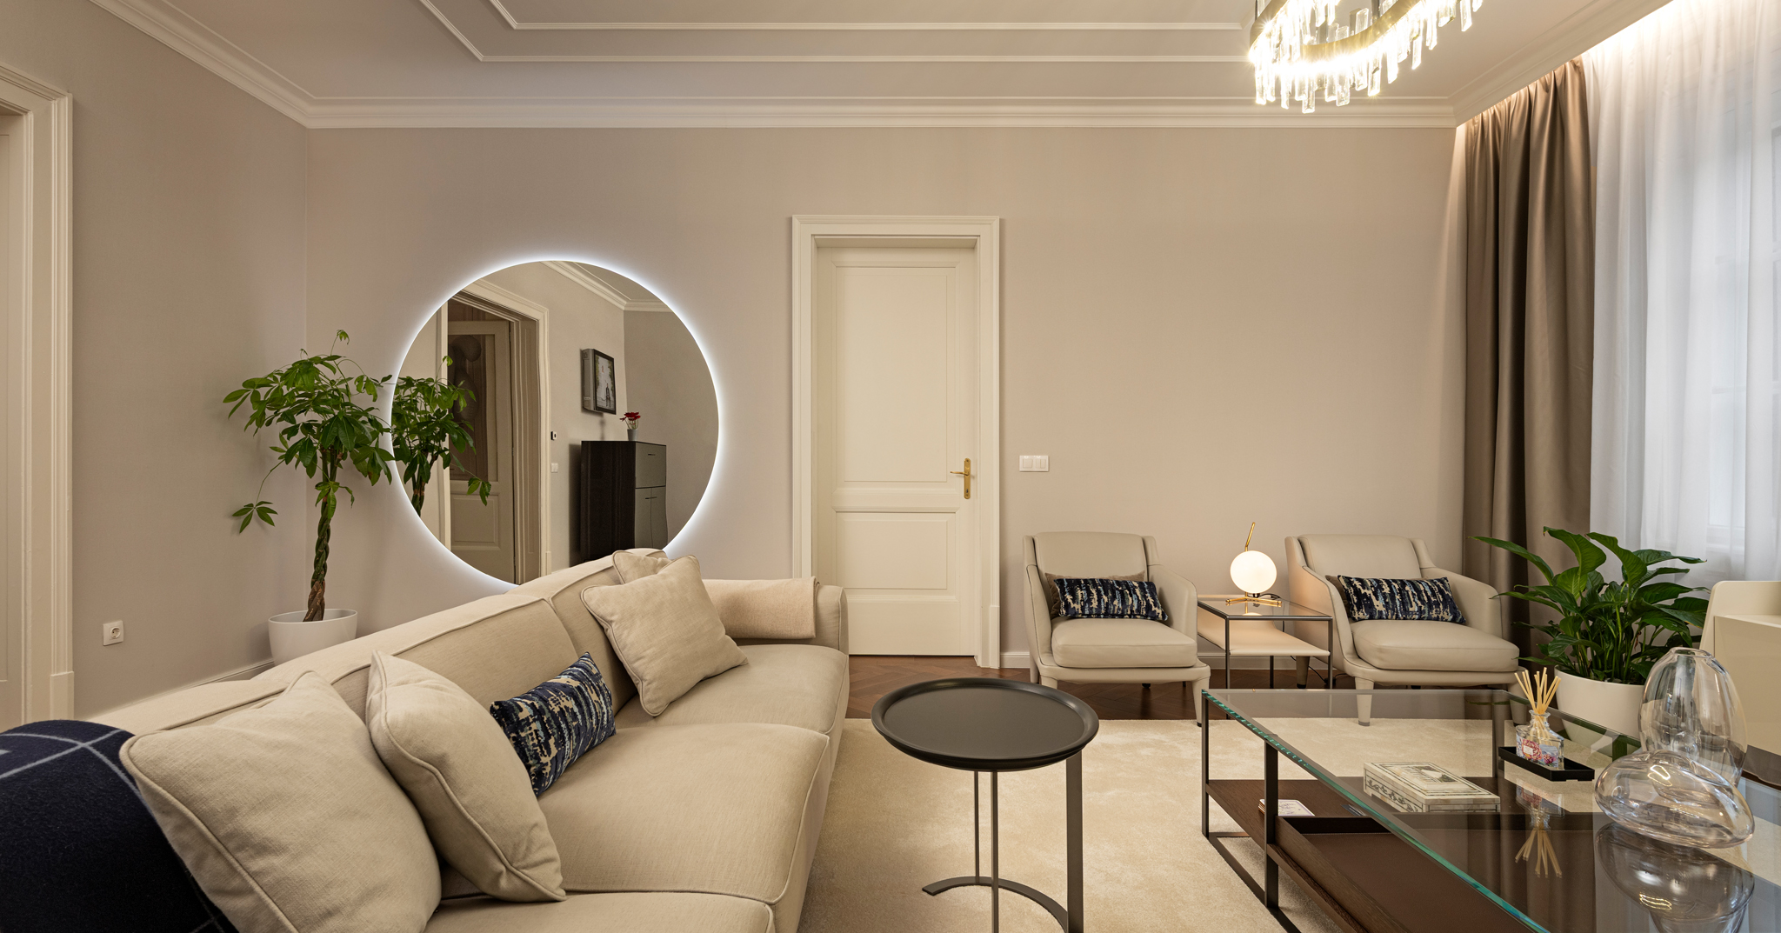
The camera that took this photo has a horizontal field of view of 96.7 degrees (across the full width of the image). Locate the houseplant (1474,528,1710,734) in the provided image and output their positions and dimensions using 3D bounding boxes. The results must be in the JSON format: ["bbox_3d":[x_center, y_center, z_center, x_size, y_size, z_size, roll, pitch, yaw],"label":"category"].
[{"bbox_3d":[2.740,0.660,3.100,0.790,0.840,0.740,0,0,0],"label":"houseplant"}]

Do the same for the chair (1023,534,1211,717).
[{"bbox_3d":[0.985,0.700,3.635,0.720,0.755,0.740,0,0,0],"label":"chair"}]

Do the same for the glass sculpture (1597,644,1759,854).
[{"bbox_3d":[1.475,0.502,1.490,0.215,0.295,0.310,0,0,45],"label":"glass sculpture"}]

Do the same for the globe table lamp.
[{"bbox_3d":[1.690,0.445,3.665,0.245,0.383,0.210,0,0,0],"label":"globe table lamp"}]

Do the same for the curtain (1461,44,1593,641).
[{"bbox_3d":[3.060,-0.360,3.830,0.170,2.880,0.700,0,0,0],"label":"curtain"}]

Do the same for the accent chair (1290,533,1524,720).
[{"bbox_3d":[2.250,0.700,3.635,0.720,0.755,0.740,0,0,0],"label":"accent chair"}]

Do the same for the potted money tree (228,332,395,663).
[{"bbox_3d":[-2.720,0.225,3.740,0.700,1.710,0.640,0,0,0],"label":"potted money tree"}]

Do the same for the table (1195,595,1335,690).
[{"bbox_3d":[1.670,0.858,3.655,0.460,0.445,0.530,0,0,0],"label":"table"}]

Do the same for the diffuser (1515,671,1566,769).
[{"bbox_3d":[1.420,0.538,1.735,0.080,0.200,0.100,0,0,-30],"label":"diffuser"}]

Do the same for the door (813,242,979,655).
[{"bbox_3d":[0.040,-0.105,4.580,0.930,2.370,0.060,0,0,0],"label":"door"}]

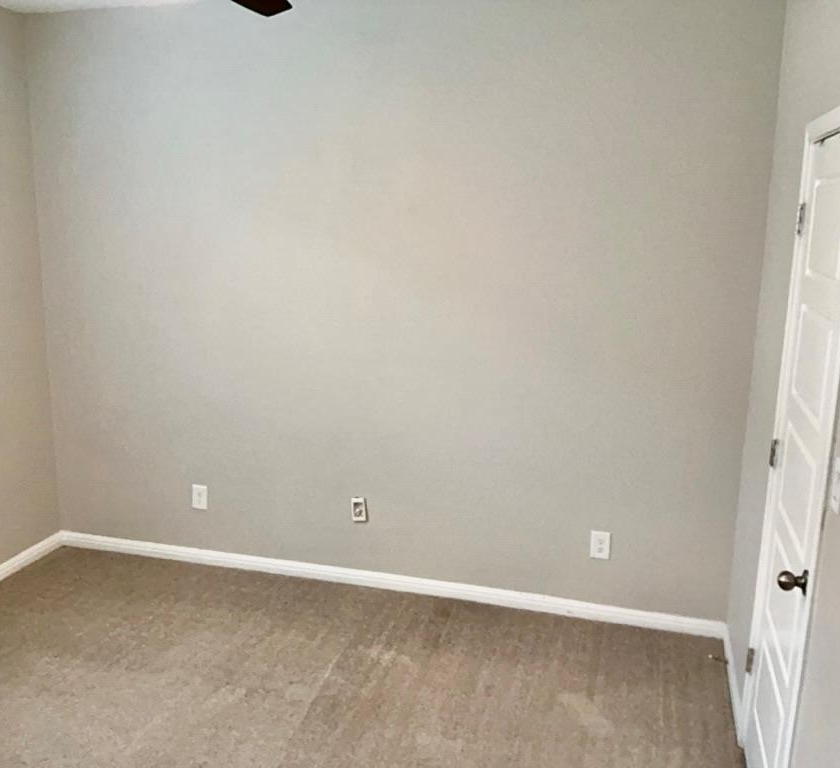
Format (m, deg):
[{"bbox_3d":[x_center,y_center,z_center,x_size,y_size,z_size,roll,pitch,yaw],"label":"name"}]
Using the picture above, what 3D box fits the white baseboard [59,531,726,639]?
[{"bbox_3d":[-0.306,0.947,3.880,3.378,0.080,0.015,4,13,15],"label":"white baseboard"}]

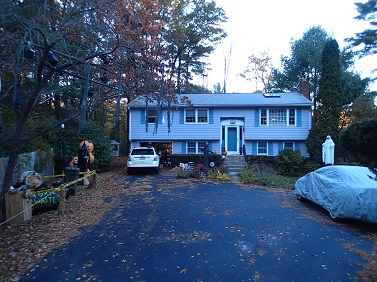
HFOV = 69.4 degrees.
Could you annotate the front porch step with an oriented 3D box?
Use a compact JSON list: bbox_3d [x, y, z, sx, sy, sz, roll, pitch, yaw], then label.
[{"bbox_3d":[3.319,1.619,19.500,1.550,1.000,2.100,0,4,6],"label":"front porch step"}]

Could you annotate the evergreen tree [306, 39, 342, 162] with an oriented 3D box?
[{"bbox_3d":[9.864,-2.985,19.800,2.500,9.000,2.500,0,4,6],"label":"evergreen tree"}]

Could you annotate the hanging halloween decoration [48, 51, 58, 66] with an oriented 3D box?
[{"bbox_3d":[-3.474,-2.123,7.000,0.250,0.400,0.240,0,0,-17],"label":"hanging halloween decoration"}]

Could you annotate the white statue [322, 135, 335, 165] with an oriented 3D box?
[{"bbox_3d":[7.978,0.496,15.500,0.680,1.680,0.450,1,4,22],"label":"white statue"}]

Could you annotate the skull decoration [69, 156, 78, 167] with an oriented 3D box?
[{"bbox_3d":[-5.065,0.904,12.000,0.440,0.440,0.420,-1,4,-17],"label":"skull decoration"}]

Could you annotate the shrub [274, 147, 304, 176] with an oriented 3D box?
[{"bbox_3d":[6.312,1.331,17.000,1.750,1.650,1.700,0,4,6],"label":"shrub"}]

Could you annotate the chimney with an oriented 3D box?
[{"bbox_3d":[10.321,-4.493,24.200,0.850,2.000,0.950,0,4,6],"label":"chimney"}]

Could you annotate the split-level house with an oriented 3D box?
[{"bbox_3d":[2.622,-1.415,25.018,14.100,6.850,8.100,0,4,6],"label":"split-level house"}]

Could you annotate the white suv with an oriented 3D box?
[{"bbox_3d":[-2.820,1.227,18.566,1.850,1.680,4.550,0,-1,-3],"label":"white suv"}]

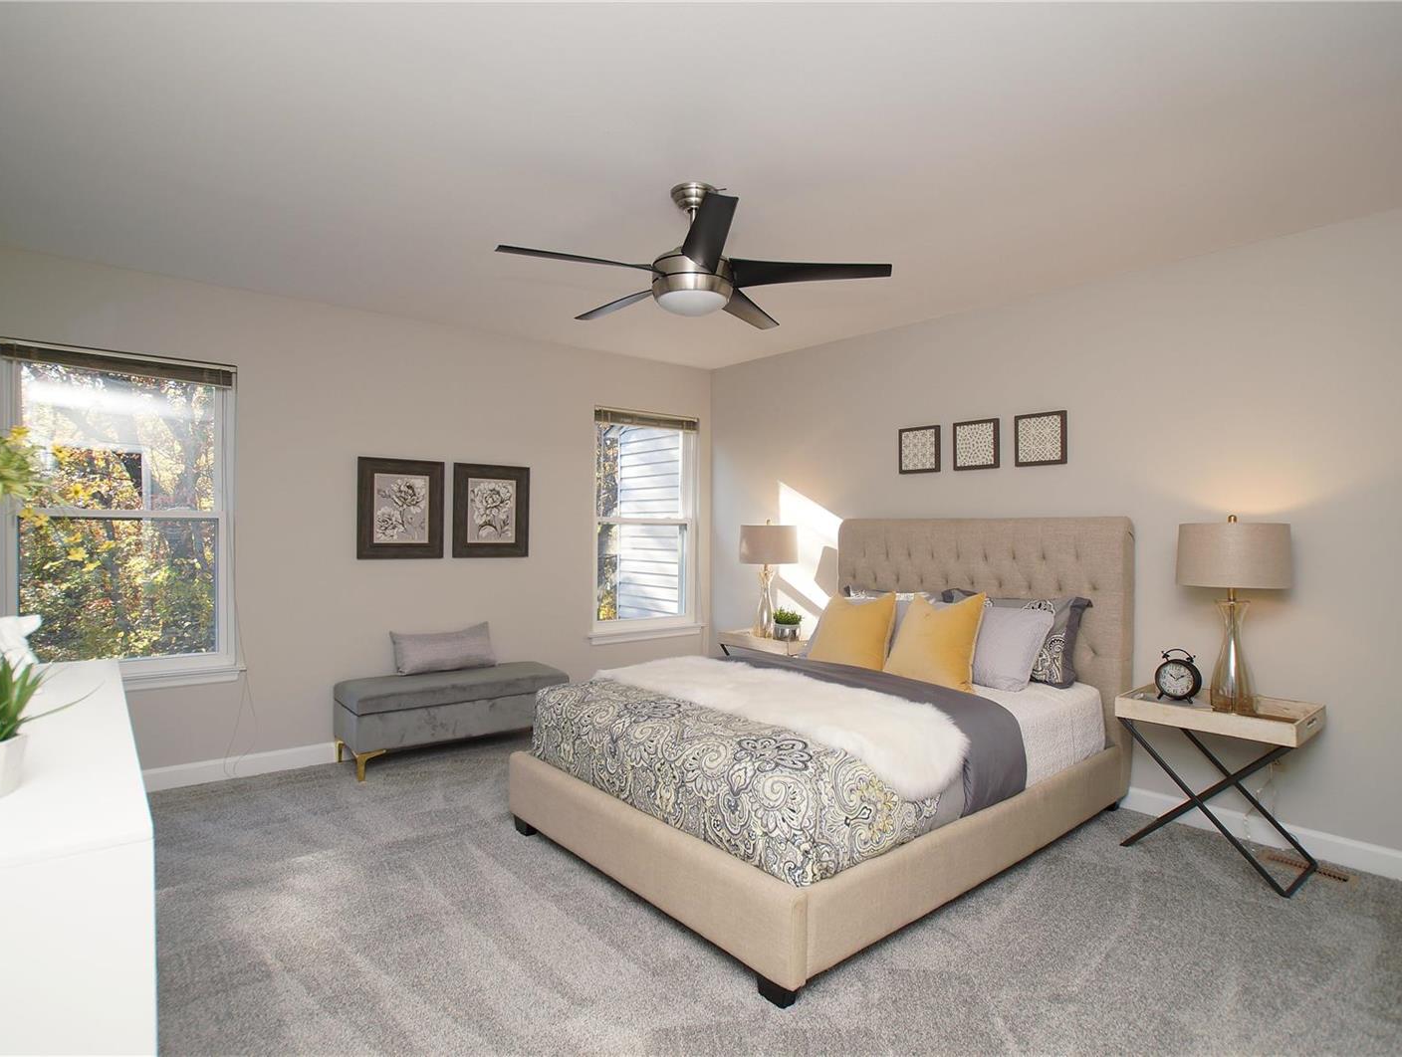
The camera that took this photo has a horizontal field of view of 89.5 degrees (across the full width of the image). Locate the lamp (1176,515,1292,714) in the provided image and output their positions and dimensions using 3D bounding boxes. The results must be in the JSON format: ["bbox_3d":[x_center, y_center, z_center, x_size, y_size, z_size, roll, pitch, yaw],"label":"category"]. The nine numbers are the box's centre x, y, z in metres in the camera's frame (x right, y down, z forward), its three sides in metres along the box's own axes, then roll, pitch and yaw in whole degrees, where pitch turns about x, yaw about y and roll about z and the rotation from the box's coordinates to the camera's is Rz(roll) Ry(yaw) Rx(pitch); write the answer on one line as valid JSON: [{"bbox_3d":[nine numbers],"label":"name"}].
[{"bbox_3d":[2.095,0.340,2.784,0.360,0.792,0.360,1,0,-43],"label":"lamp"}]

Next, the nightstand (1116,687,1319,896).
[{"bbox_3d":[2.034,0.985,2.780,0.436,0.609,0.568,1,0,-43],"label":"nightstand"}]

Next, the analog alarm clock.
[{"bbox_3d":[1.933,0.591,2.873,0.065,0.220,0.160,1,-1,-33],"label":"analog alarm clock"}]

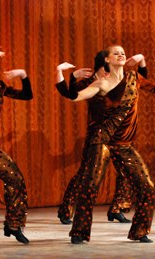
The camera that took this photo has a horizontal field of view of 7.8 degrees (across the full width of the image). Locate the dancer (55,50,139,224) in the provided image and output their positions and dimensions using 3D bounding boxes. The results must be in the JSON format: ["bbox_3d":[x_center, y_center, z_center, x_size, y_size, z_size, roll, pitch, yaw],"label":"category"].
[{"bbox_3d":[0.186,0.074,10.500,0.820,1.610,0.560,-2,3,-38],"label":"dancer"}]

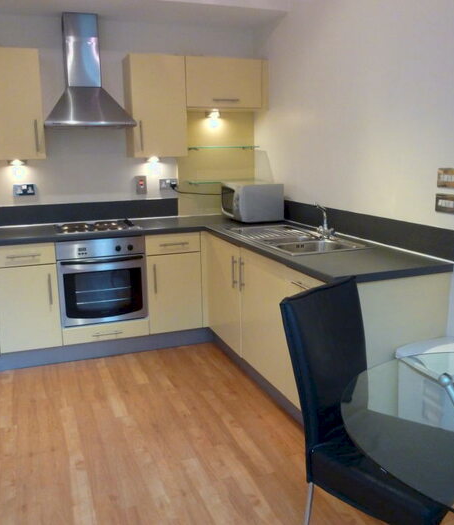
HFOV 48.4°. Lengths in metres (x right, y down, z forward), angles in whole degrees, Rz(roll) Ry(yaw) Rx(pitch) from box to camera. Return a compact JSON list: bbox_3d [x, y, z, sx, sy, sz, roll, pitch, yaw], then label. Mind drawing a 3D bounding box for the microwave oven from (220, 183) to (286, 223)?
[{"bbox_3d":[0.192,-0.484,4.002,0.345,0.275,0.453,-5,13,-20],"label":"microwave oven"}]

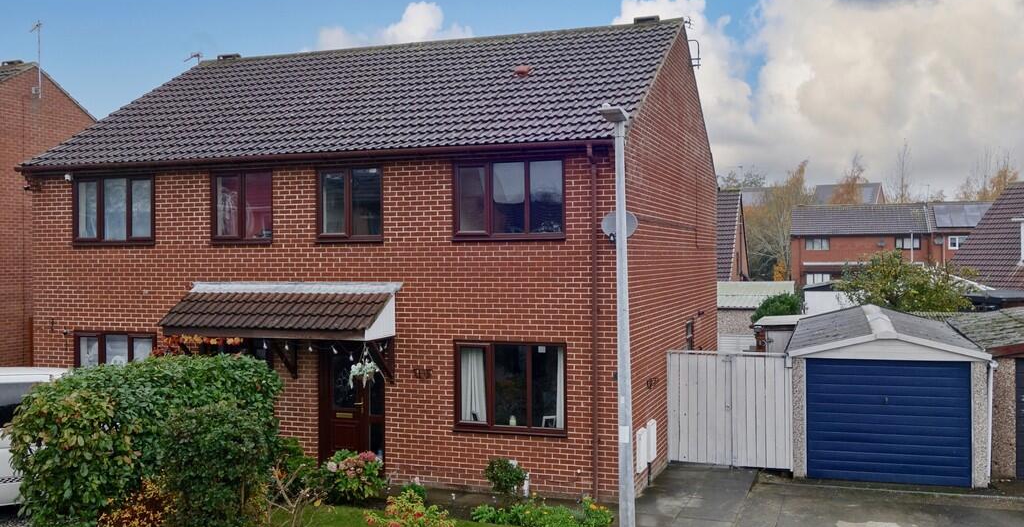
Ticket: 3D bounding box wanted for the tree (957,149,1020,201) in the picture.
[{"bbox_3d":[45.466,-4.080,76.000,6.200,13.790,6.000,0,0,25],"label":"tree"}]

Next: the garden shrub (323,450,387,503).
[{"bbox_3d":[-2.234,3.022,11.300,0.880,0.740,0.800,0,1,0],"label":"garden shrub"}]

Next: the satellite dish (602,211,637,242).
[{"bbox_3d":[1.484,-0.523,11.100,0.510,0.450,0.360,0,0,22],"label":"satellite dish"}]

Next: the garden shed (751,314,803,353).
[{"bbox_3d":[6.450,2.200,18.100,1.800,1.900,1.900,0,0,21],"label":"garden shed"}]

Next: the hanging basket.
[{"bbox_3d":[-2.088,1.533,11.200,0.420,0.440,0.400,0,1,0],"label":"hanging basket"}]

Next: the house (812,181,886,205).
[{"bbox_3d":[34.700,-3.700,82.000,7.500,9.200,8.500,0,0,30],"label":"house"}]

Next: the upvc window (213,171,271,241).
[{"bbox_3d":[-4.356,-0.920,12.854,1.180,1.160,0.120,0,1,21],"label":"upvc window"}]

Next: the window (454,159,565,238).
[{"bbox_3d":[-0.057,-0.943,11.559,1.720,1.160,0.120,0,1,21],"label":"window"}]

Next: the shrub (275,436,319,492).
[{"bbox_3d":[-3.085,2.878,11.350,0.660,0.820,0.650,0,1,20],"label":"shrub"}]

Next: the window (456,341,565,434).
[{"bbox_3d":[-0.030,1.777,11.330,1.700,1.310,0.120,0,0,20],"label":"window"}]

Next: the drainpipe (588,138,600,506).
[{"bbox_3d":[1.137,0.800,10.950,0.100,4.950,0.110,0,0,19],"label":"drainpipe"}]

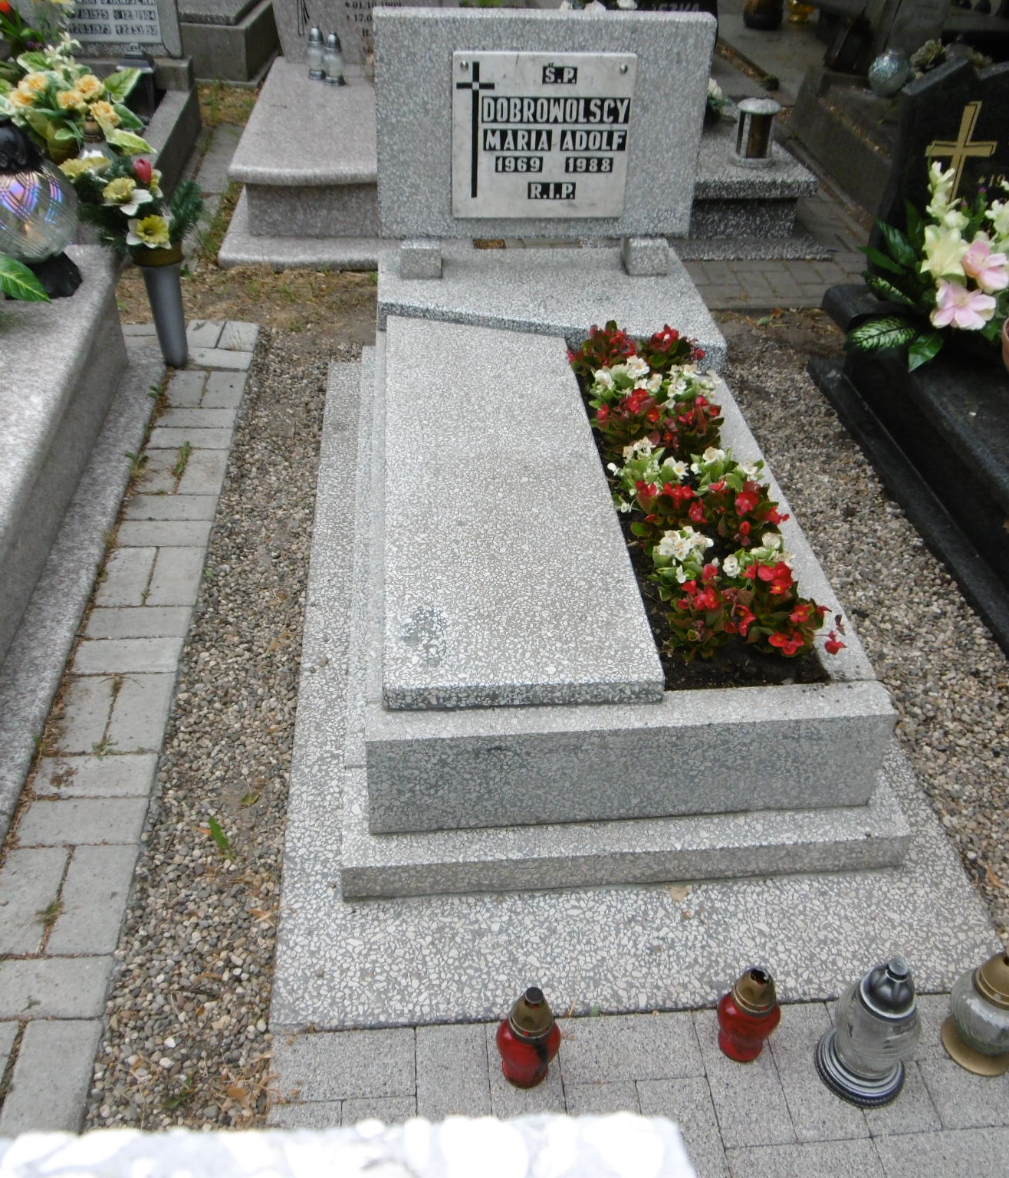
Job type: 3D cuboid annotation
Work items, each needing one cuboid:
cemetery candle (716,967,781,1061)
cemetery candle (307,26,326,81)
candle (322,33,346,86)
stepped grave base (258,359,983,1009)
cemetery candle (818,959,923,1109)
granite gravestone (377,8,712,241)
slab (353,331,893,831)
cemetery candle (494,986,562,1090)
[{"bbox_3d":[0.338,0.578,1.491,0.083,0.173,0.083,-2,39,-5],"label":"cemetery candle"},{"bbox_3d":[-0.775,-2.200,4.467,0.083,0.174,0.083,-2,39,-5],"label":"cemetery candle"},{"bbox_3d":[-0.688,-2.143,4.399,0.083,0.174,0.083,-2,39,-5],"label":"candle"},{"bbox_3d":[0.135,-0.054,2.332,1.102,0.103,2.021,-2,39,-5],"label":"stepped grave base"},{"bbox_3d":[0.498,0.572,1.449,0.116,0.236,0.116,-2,37,-5],"label":"cemetery candle"},{"bbox_3d":[0.090,-1.192,2.825,0.838,0.532,0.115,-2,37,-5],"label":"granite gravestone"},{"bbox_3d":[0.124,-0.222,2.295,0.793,0.205,1.625,-2,39,-5],"label":"slab"},{"bbox_3d":[0.032,0.591,1.454,0.086,0.174,0.086,-2,37,-5],"label":"cemetery candle"}]

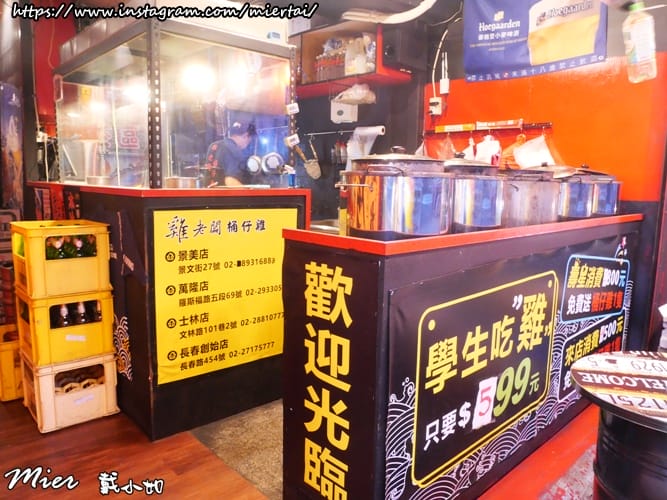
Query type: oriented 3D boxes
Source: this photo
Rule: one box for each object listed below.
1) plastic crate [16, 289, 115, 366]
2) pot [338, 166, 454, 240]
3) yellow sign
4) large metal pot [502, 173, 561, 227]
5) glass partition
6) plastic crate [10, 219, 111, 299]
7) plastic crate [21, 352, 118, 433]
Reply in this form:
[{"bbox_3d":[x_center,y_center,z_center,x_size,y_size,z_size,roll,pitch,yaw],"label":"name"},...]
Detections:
[{"bbox_3d":[-1.322,0.340,2.286,0.340,0.314,0.360,-6,11,-43],"label":"plastic crate"},{"bbox_3d":[0.220,-0.170,1.561,0.355,0.200,0.335,-6,11,-42],"label":"pot"},{"bbox_3d":[-0.473,0.190,2.222,0.755,0.760,0.012,-6,11,-42],"label":"yellow sign"},{"bbox_3d":[0.832,-0.227,2.039,0.305,0.200,0.295,-6,11,-42],"label":"large metal pot"},{"bbox_3d":[-0.999,-0.708,2.696,0.720,0.670,1.520,-6,11,-42],"label":"glass partition"},{"bbox_3d":[-1.315,0.031,2.242,0.340,0.314,0.360,-6,11,-43],"label":"plastic crate"},{"bbox_3d":[-1.328,0.649,2.329,0.340,0.314,0.360,-6,11,-43],"label":"plastic crate"}]

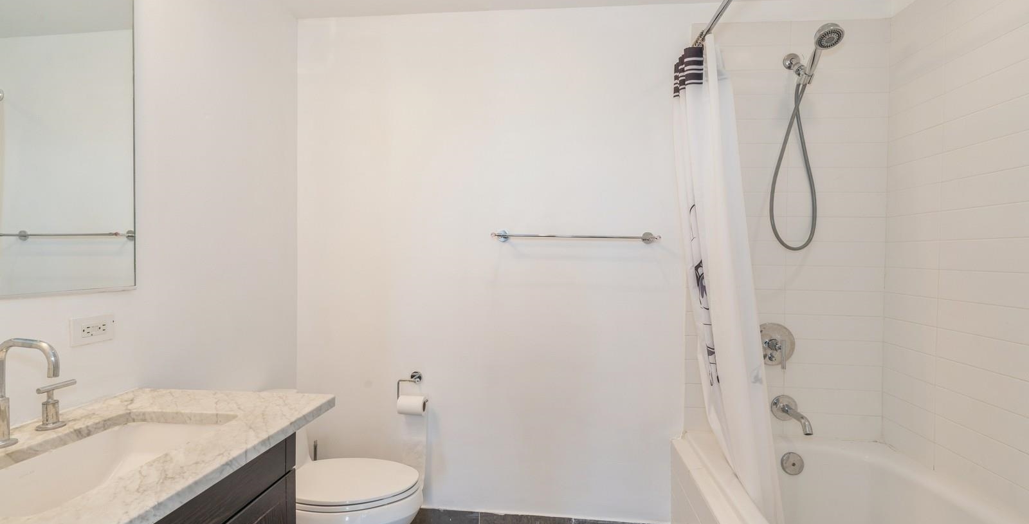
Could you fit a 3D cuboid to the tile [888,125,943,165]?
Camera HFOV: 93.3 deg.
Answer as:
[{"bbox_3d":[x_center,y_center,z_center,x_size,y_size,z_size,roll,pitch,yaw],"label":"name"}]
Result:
[{"bbox_3d":[1.509,-0.433,1.835,0.010,0.100,0.286,1,1,6],"label":"tile"}]

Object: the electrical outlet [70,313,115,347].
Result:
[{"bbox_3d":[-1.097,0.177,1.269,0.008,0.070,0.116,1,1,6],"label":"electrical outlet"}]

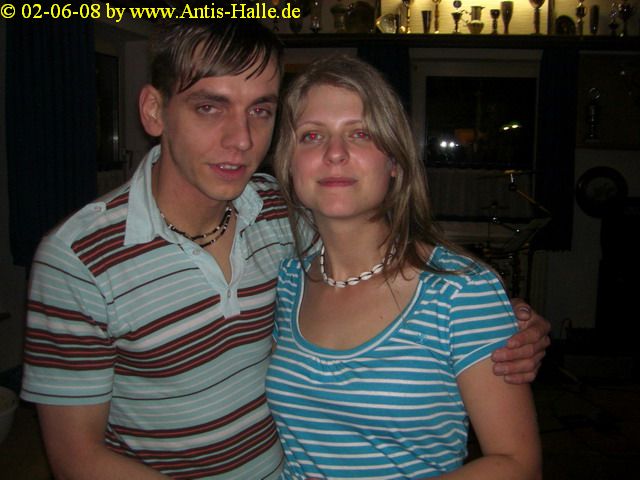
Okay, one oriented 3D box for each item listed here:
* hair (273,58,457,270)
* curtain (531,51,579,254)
[{"bbox_3d":[0.065,-0.108,1.020,0.250,0.300,0.230,1,5,9],"label":"hair"},{"bbox_3d":[1.575,-0.612,4.700,0.260,1.370,0.120,1,4,0],"label":"curtain"}]

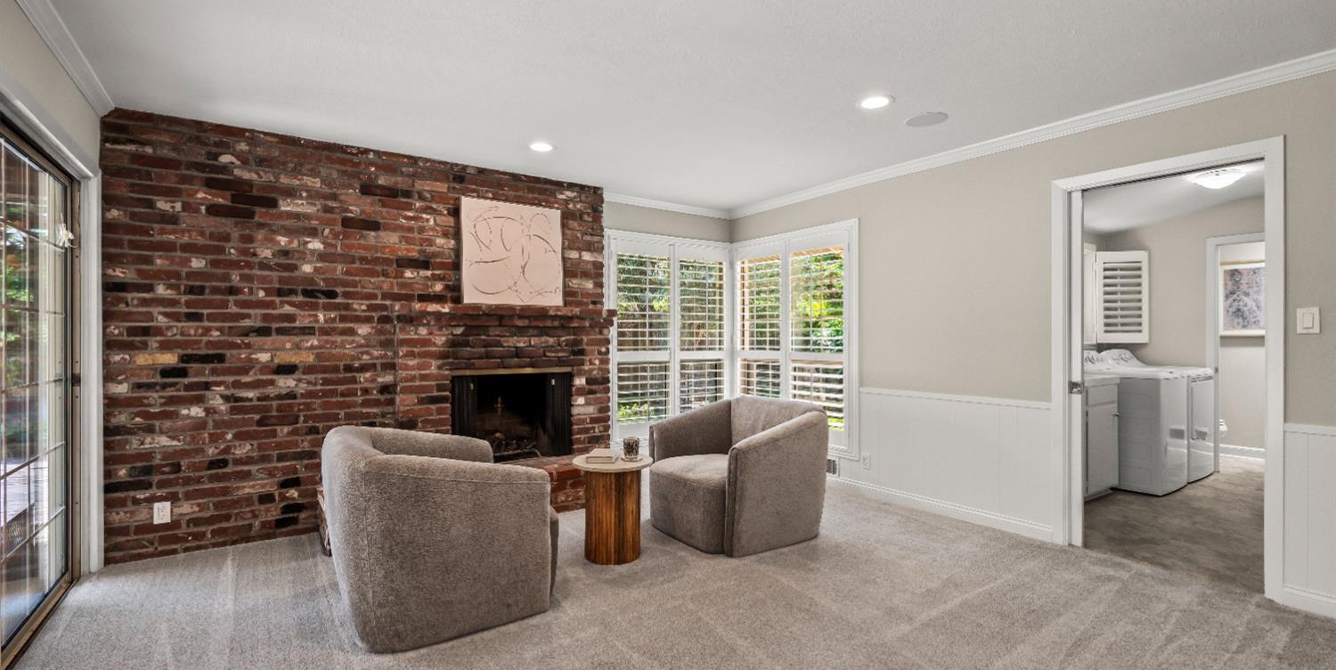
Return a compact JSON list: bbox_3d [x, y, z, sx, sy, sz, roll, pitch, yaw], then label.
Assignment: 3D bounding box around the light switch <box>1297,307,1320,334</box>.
[{"bbox_3d":[2.837,-0.062,2.632,0.010,0.115,0.070,0,0,-34],"label":"light switch"}]

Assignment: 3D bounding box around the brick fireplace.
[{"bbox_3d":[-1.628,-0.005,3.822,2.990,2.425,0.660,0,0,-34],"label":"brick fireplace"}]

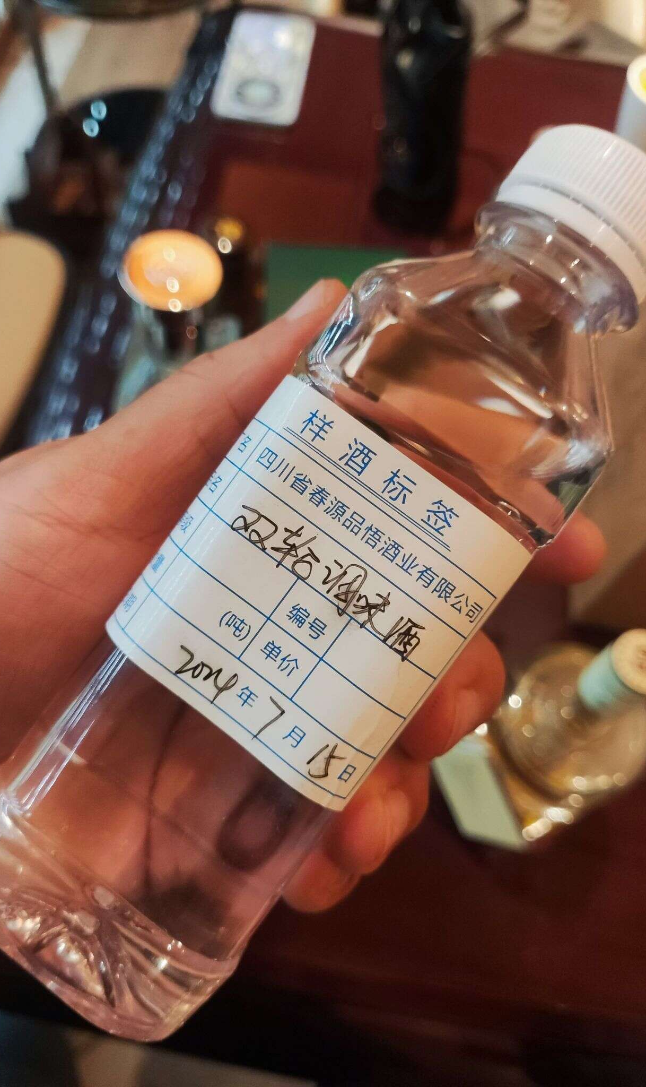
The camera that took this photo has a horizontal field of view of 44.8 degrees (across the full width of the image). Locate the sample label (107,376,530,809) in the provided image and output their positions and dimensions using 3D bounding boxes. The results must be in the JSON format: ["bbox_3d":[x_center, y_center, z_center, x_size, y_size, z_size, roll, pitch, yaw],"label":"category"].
[{"bbox_3d":[-0.001,0.007,0.129,0.048,0.012,0.049,37,93,0],"label":"sample label"}]

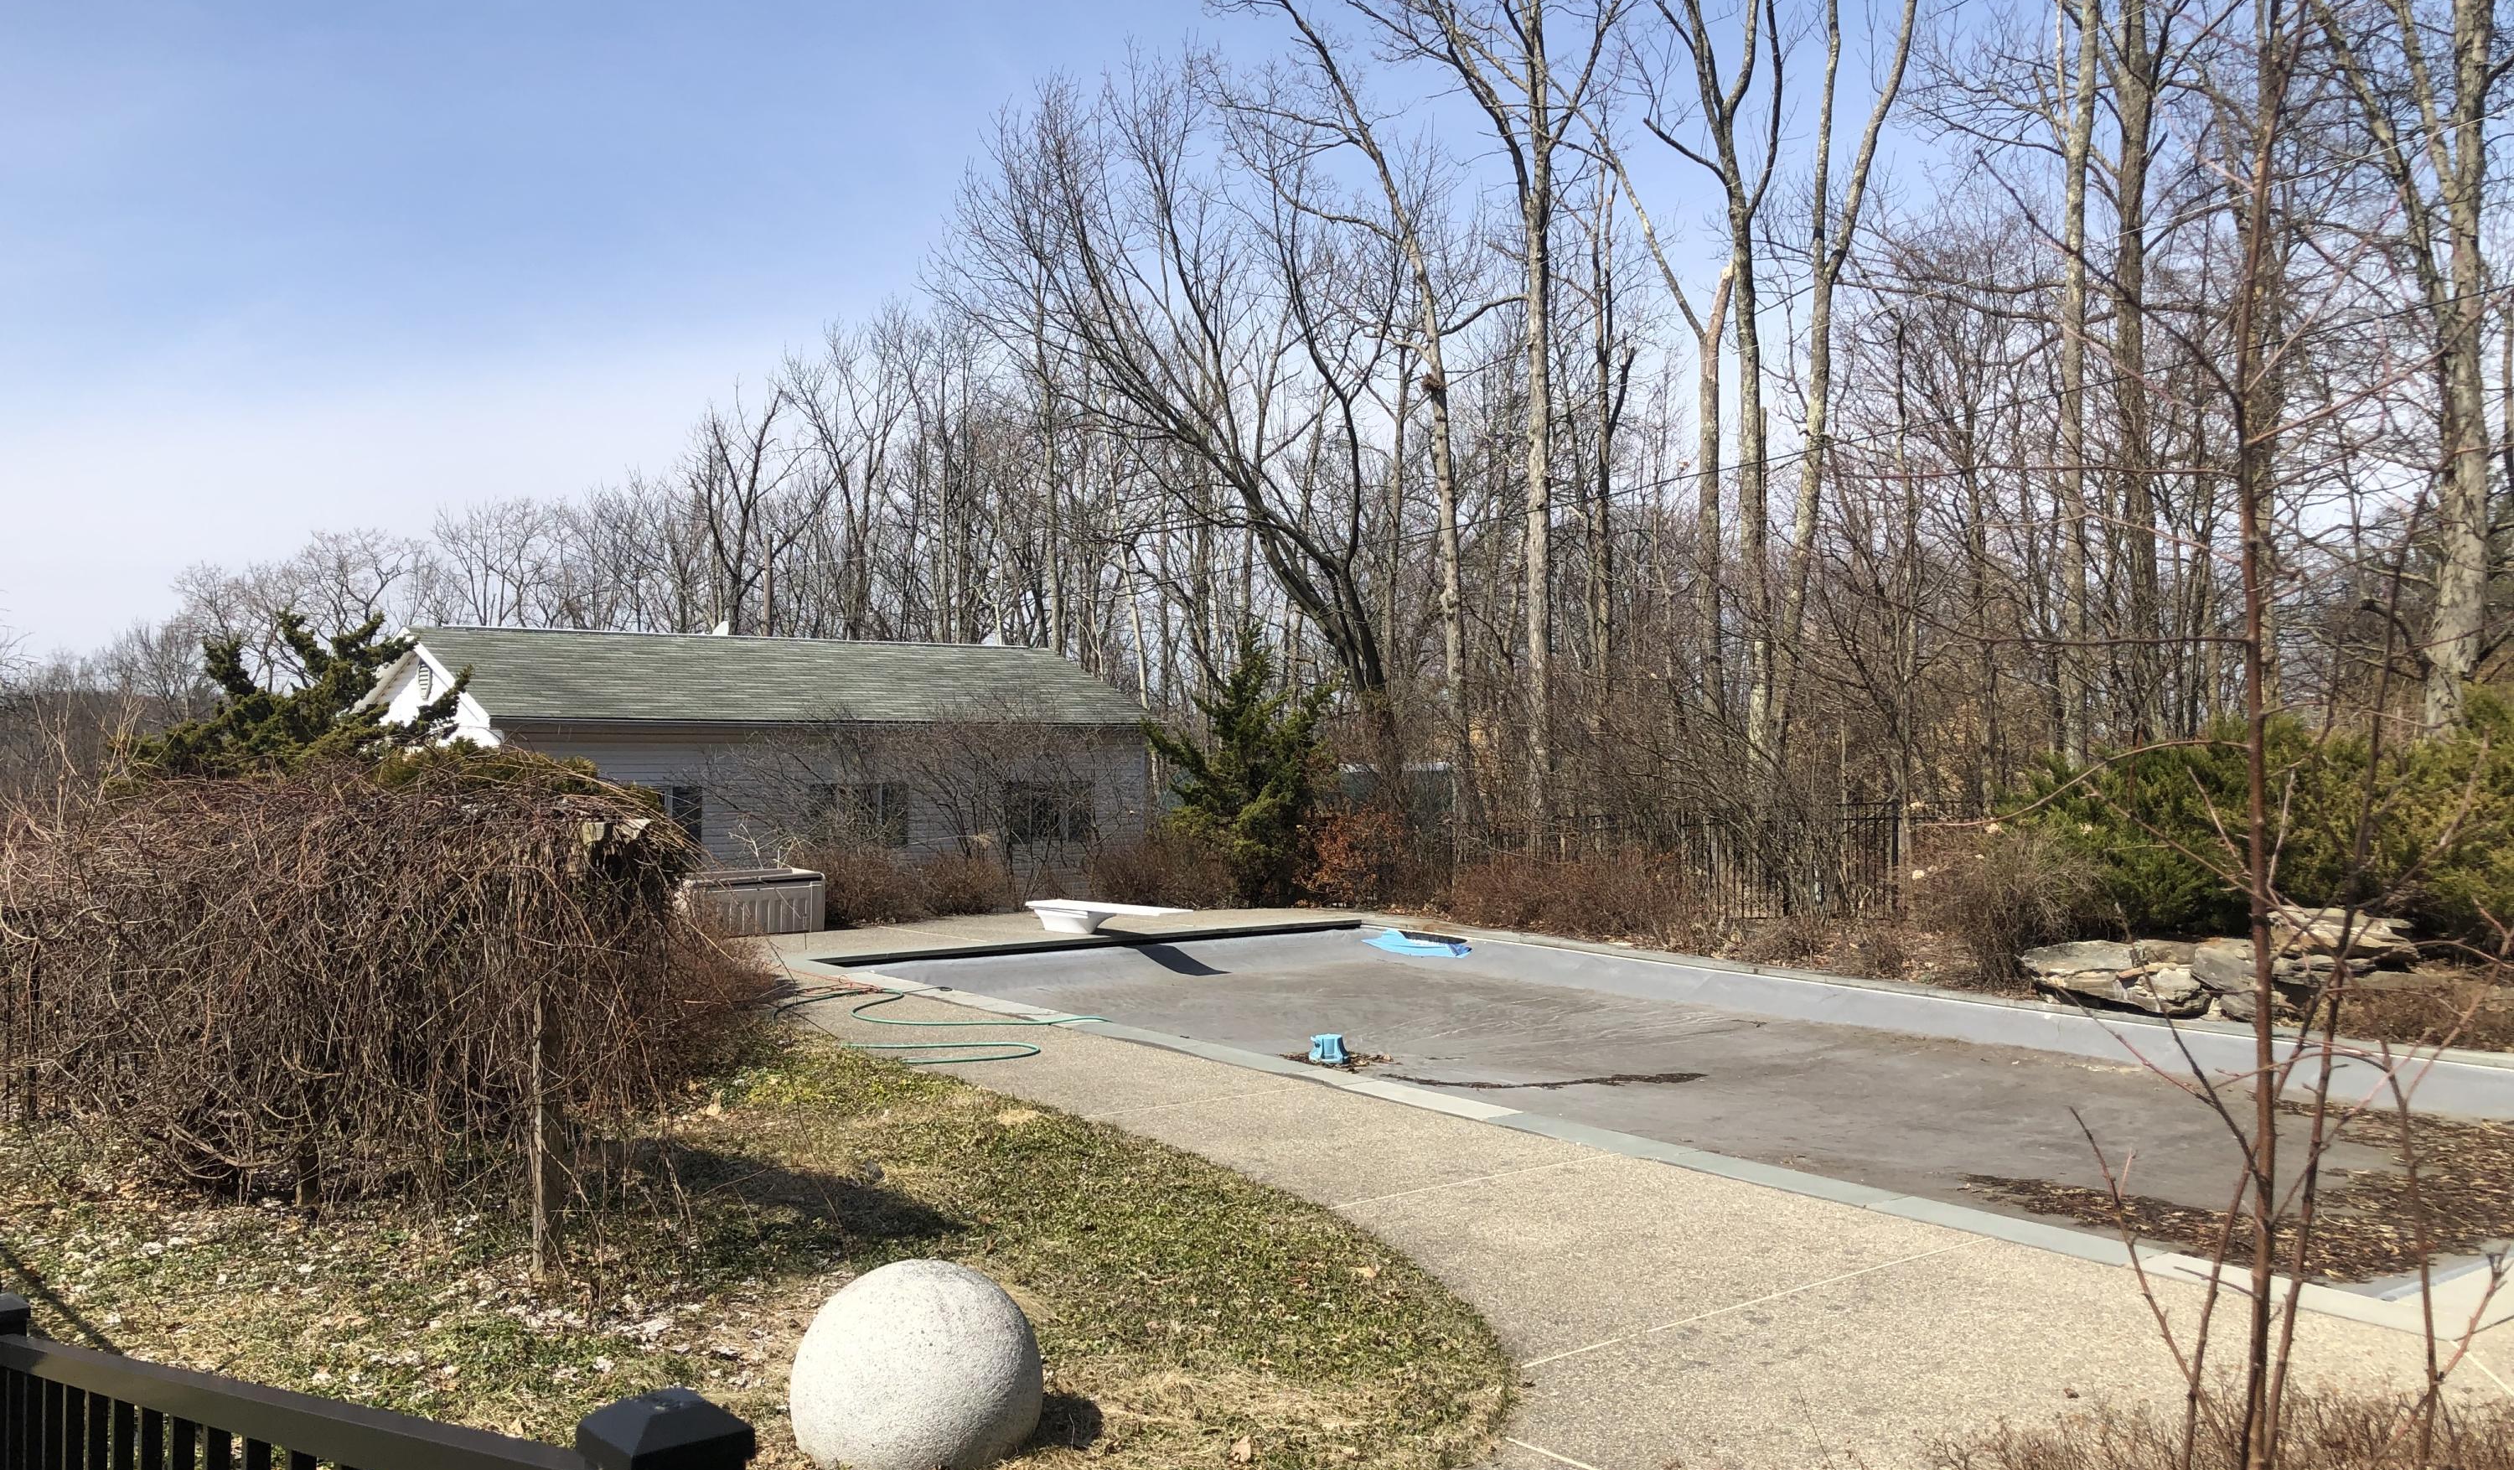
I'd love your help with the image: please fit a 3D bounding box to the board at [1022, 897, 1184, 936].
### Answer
[{"bbox_3d":[-1.450,1.800,19.800,0.460,0.330,2.400,0,0,-38],"label":"board"}]

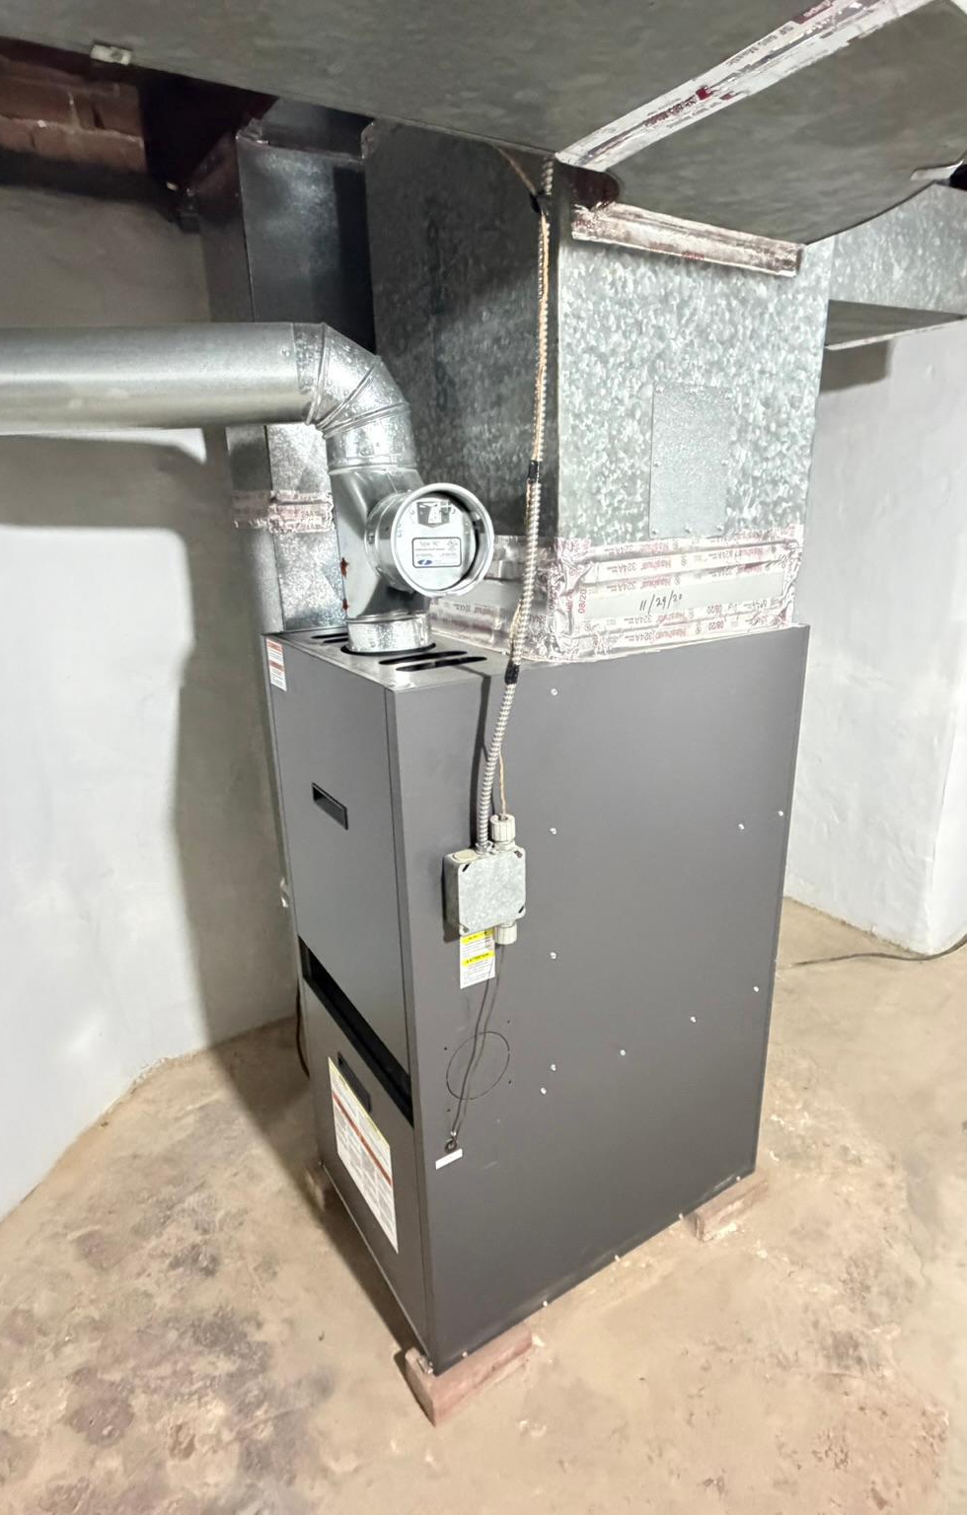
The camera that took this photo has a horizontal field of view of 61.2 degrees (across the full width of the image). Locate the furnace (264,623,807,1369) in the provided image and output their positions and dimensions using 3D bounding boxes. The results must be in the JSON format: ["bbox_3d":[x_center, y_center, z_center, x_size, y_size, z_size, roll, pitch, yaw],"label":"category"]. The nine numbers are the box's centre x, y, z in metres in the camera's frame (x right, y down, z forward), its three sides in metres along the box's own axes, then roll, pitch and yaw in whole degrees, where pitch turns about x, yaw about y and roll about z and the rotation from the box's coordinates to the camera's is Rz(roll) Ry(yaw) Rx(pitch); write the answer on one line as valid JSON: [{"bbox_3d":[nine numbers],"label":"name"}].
[{"bbox_3d":[0.096,0.335,1.588,0.773,1.165,0.531,-12,21,-29],"label":"furnace"}]

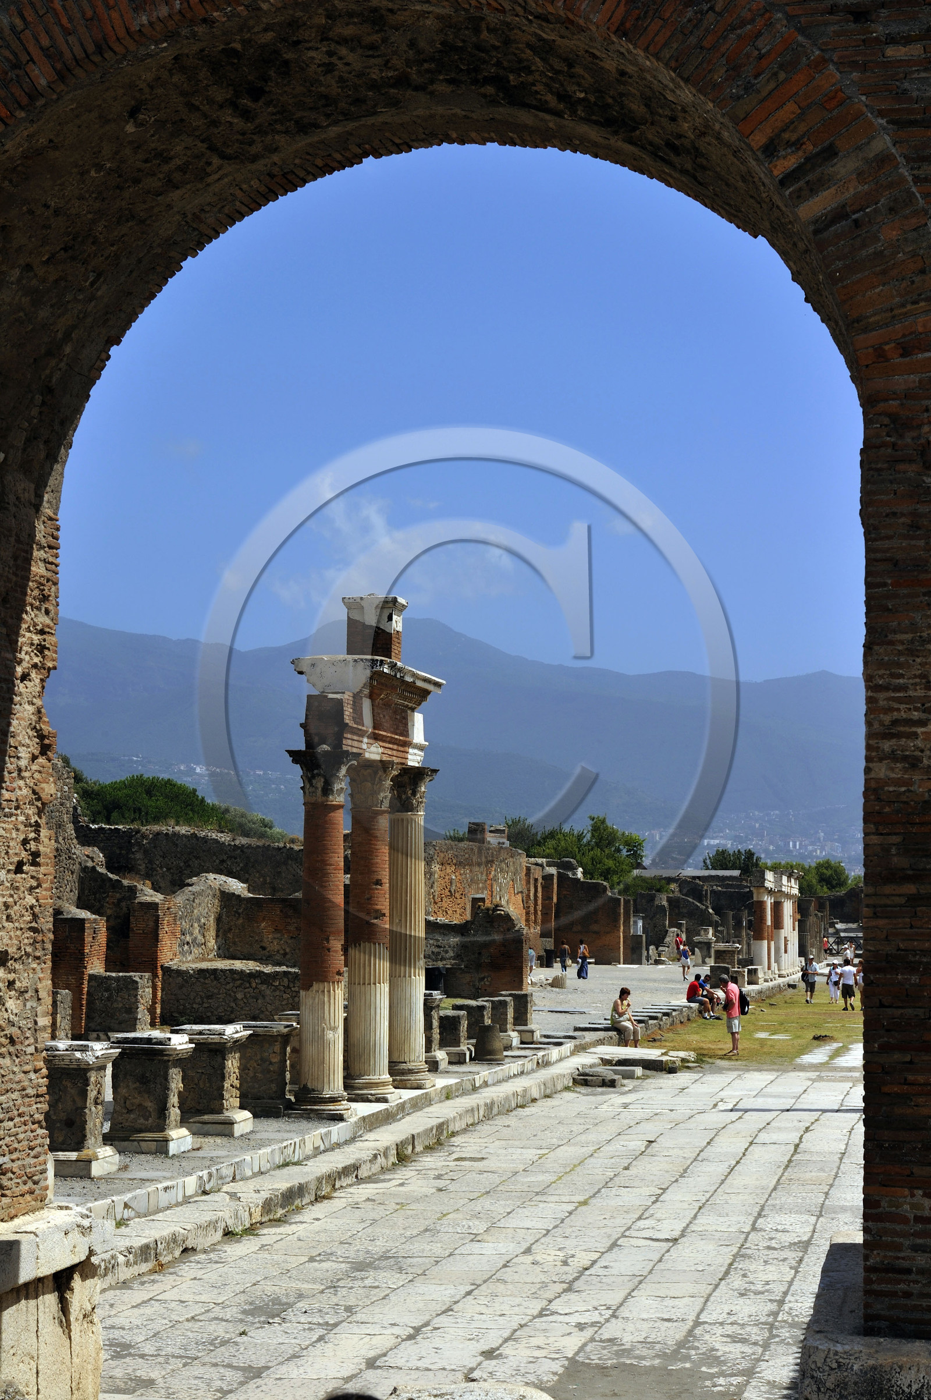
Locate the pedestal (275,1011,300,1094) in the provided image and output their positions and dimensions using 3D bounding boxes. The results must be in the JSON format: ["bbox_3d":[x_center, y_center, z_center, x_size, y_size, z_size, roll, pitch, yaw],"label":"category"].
[{"bbox_3d":[-1.956,4.482,34.211,0.700,1.130,0.770,-1,-5,10],"label":"pedestal"}]

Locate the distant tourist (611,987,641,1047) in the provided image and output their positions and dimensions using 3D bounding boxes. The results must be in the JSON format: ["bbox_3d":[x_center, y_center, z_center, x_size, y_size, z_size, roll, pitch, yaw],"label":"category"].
[{"bbox_3d":[3.605,7.156,61.095,0.620,1.360,0.480,-2,-5,27],"label":"distant tourist"}]

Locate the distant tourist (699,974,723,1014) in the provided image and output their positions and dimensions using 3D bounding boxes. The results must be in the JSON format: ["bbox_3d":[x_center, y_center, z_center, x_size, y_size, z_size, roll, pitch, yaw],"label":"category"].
[{"bbox_3d":[7.379,8.901,81.782,0.700,1.330,0.500,-2,-5,25],"label":"distant tourist"}]

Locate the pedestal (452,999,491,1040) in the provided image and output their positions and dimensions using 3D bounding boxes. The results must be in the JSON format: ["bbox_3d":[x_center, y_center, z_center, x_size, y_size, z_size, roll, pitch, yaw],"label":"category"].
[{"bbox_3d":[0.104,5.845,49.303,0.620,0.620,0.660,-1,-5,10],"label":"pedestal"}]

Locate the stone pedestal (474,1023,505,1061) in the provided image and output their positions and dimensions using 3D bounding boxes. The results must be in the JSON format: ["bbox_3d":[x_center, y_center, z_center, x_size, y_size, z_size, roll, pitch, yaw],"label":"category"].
[{"bbox_3d":[0.423,5.940,47.200,0.530,0.640,0.530,0,-5,0],"label":"stone pedestal"}]

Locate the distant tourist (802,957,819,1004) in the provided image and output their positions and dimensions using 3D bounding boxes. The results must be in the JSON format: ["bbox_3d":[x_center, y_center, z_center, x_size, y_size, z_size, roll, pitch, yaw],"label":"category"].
[{"bbox_3d":[12.464,10.074,98.320,0.600,1.750,0.450,1,-5,-10],"label":"distant tourist"}]

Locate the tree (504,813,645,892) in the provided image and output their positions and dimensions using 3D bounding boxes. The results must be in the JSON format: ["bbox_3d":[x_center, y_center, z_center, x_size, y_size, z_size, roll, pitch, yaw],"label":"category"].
[{"bbox_3d":[6.551,10.715,163.000,8.500,8.000,7.500,0,-4,10],"label":"tree"}]

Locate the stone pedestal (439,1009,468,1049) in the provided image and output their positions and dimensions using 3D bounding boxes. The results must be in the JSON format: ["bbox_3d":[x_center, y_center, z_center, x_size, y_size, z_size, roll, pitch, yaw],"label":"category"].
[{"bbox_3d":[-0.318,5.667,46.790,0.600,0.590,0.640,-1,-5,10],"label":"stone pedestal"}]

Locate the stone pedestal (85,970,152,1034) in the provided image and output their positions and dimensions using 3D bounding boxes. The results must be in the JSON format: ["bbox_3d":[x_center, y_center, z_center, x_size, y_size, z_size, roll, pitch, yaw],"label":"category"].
[{"bbox_3d":[-6.277,5.643,49.415,0.920,1.300,0.900,-1,-5,10],"label":"stone pedestal"}]

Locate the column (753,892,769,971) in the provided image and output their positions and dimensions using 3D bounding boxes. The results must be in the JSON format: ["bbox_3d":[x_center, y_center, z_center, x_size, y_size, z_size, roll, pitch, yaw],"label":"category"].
[{"bbox_3d":[11.976,9.521,110.364,0.640,3.720,0.640,-1,-5,10],"label":"column"}]

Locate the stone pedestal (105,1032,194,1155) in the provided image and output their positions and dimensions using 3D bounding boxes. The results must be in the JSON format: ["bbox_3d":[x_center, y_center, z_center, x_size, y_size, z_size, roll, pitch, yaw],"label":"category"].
[{"bbox_3d":[-3.065,3.829,26.403,0.670,1.130,0.770,-1,-5,10],"label":"stone pedestal"}]

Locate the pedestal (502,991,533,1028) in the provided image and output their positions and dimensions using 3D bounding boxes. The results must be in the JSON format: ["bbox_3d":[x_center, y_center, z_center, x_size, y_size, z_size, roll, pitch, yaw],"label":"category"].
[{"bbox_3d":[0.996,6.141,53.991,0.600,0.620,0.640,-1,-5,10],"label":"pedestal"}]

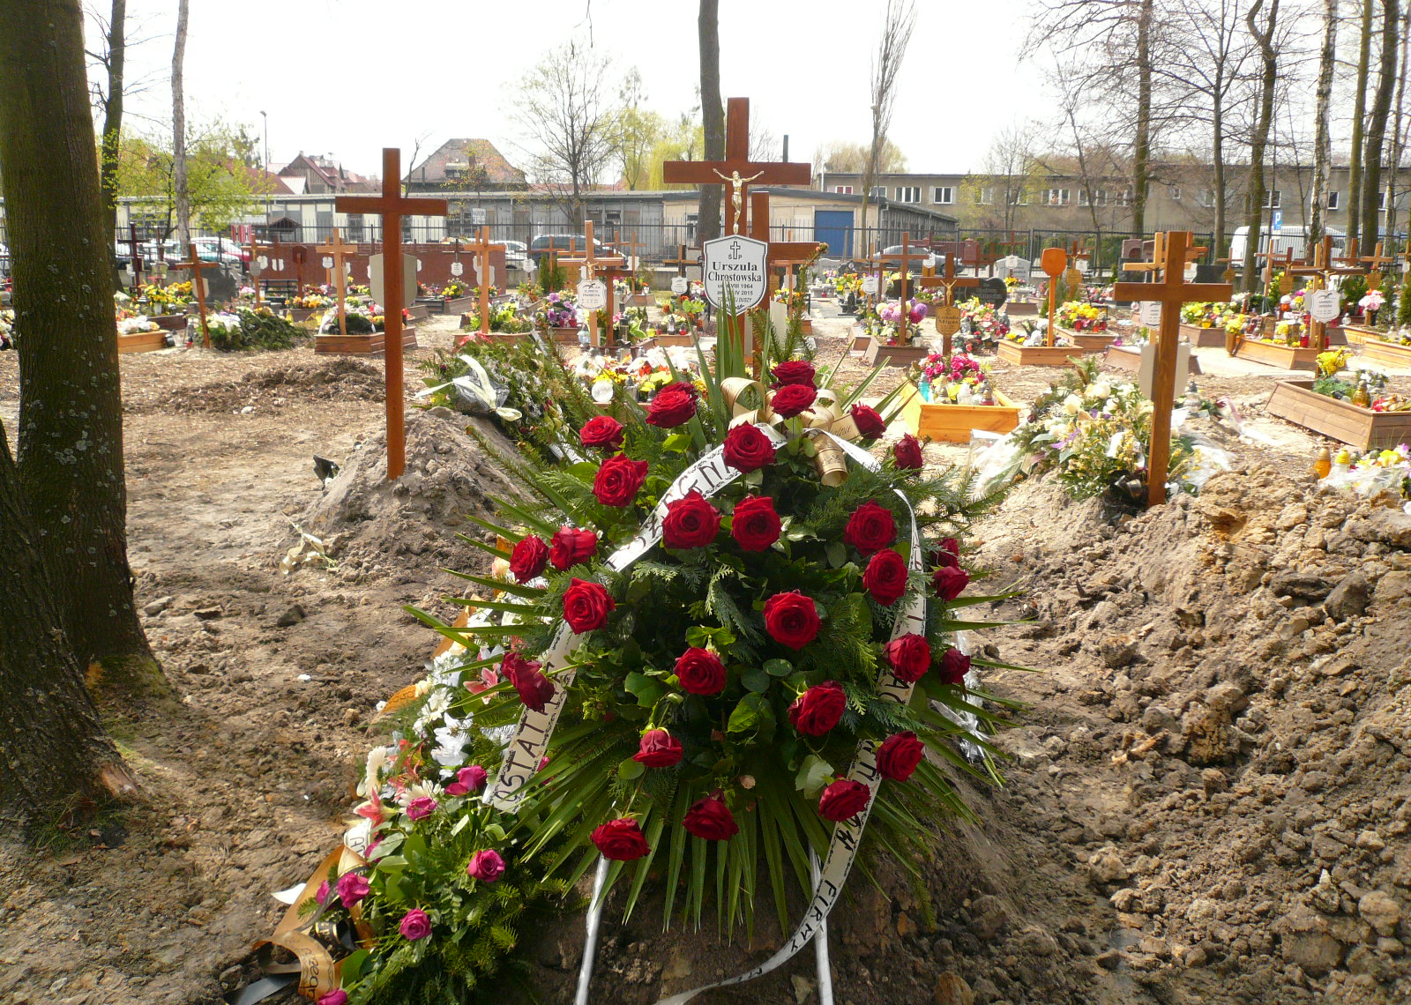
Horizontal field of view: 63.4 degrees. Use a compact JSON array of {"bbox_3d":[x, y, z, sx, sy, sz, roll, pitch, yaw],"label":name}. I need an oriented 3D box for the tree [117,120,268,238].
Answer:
[{"bbox_3d":[-16.267,-9.612,36.562,4.600,5.000,4.300,2,13,5],"label":"tree"}]

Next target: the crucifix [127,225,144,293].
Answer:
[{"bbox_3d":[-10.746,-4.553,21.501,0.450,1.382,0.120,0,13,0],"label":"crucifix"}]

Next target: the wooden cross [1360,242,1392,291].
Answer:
[{"bbox_3d":[11.317,-3.685,19.358,0.550,1.400,0.070,2,13,5],"label":"wooden cross"}]

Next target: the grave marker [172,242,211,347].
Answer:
[{"bbox_3d":[-7.229,-2.934,16.202,0.579,1.464,0.100,-1,13,6],"label":"grave marker"}]

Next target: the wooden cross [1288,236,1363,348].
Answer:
[{"bbox_3d":[5.714,-1.716,10.617,0.680,1.480,0.070,2,13,5],"label":"wooden cross"}]

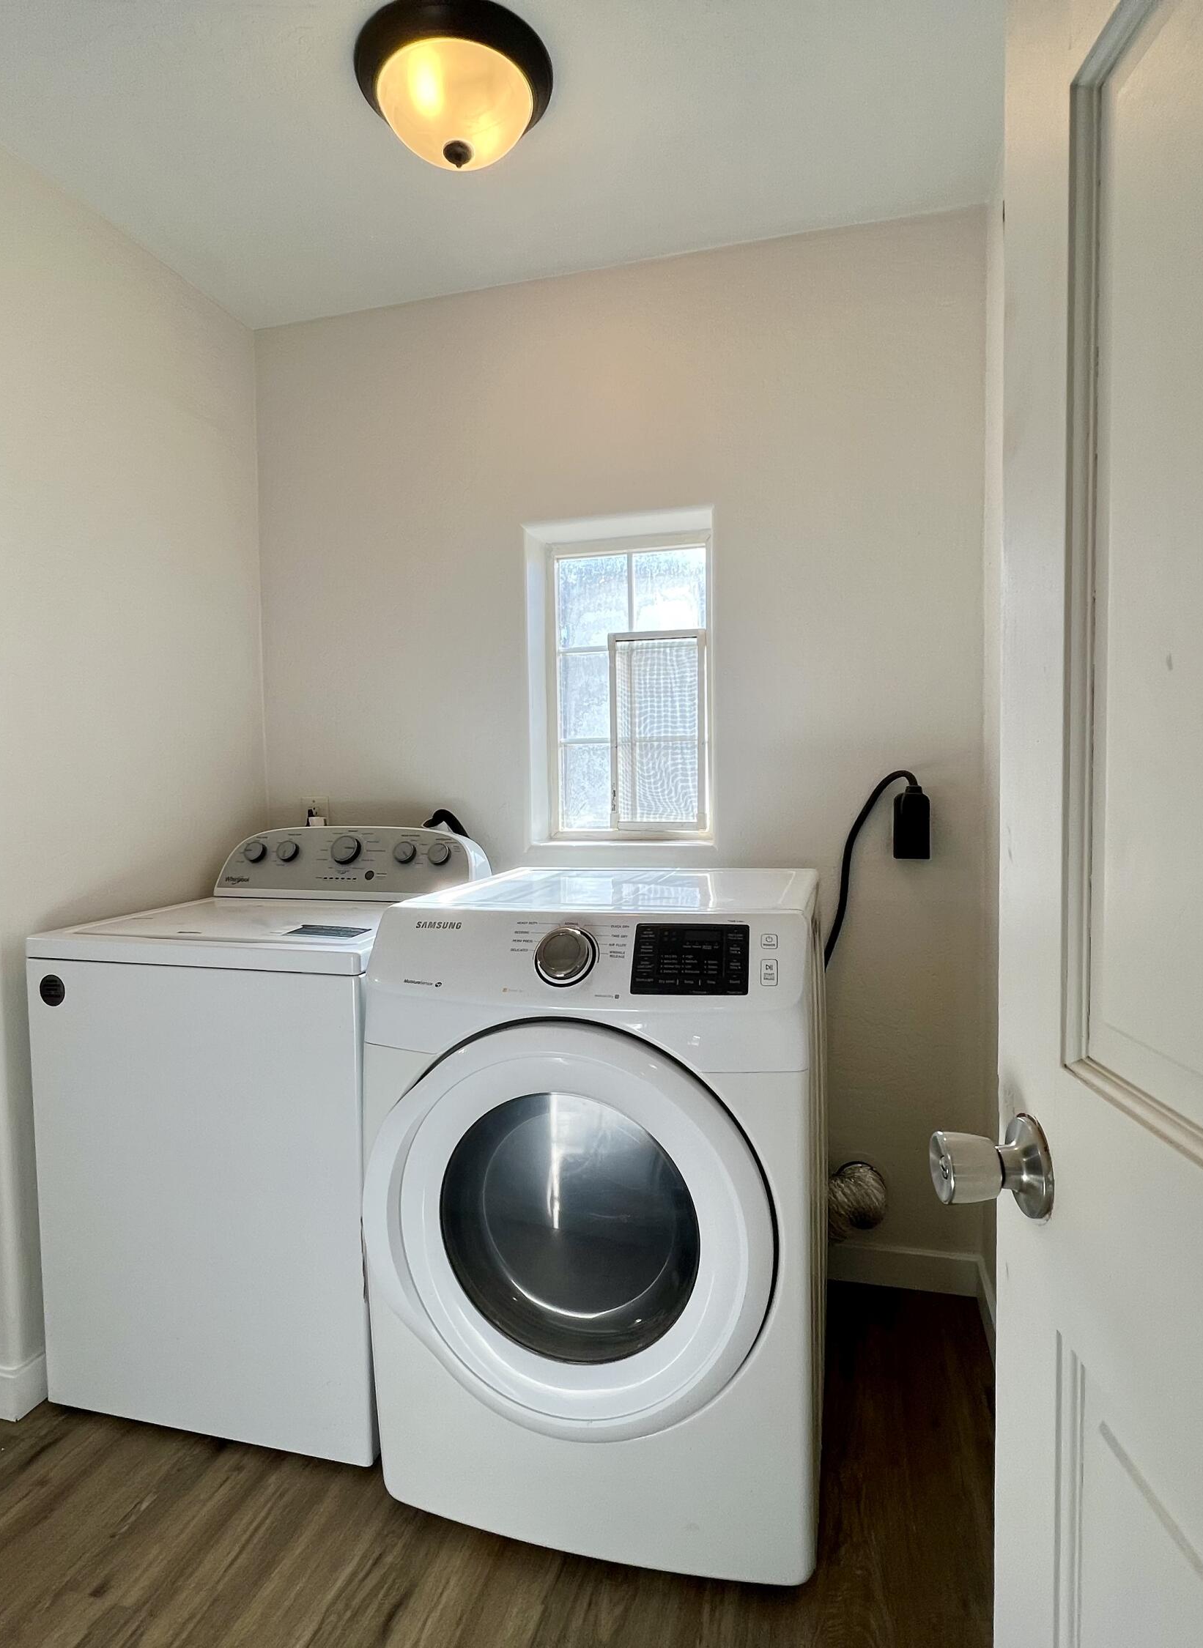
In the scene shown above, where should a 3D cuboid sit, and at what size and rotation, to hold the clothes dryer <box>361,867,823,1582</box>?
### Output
[{"bbox_3d":[0.053,0.623,1.570,0.690,0.995,0.785,0,3,14],"label":"clothes dryer"}]

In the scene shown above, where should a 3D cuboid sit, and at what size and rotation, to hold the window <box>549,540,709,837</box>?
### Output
[{"bbox_3d":[0.077,-0.360,2.225,0.450,0.810,0.060,0,3,15],"label":"window"}]

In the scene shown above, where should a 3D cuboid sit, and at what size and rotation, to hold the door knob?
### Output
[{"bbox_3d":[0.262,0.234,0.562,0.058,0.073,0.073,-1,3,5],"label":"door knob"}]

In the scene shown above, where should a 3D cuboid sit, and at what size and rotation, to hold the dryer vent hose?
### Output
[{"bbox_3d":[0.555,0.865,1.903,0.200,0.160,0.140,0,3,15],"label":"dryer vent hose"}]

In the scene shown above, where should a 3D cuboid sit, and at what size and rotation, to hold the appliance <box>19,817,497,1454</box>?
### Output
[{"bbox_3d":[-0.654,0.572,1.819,0.700,1.095,0.690,0,3,14],"label":"appliance"}]

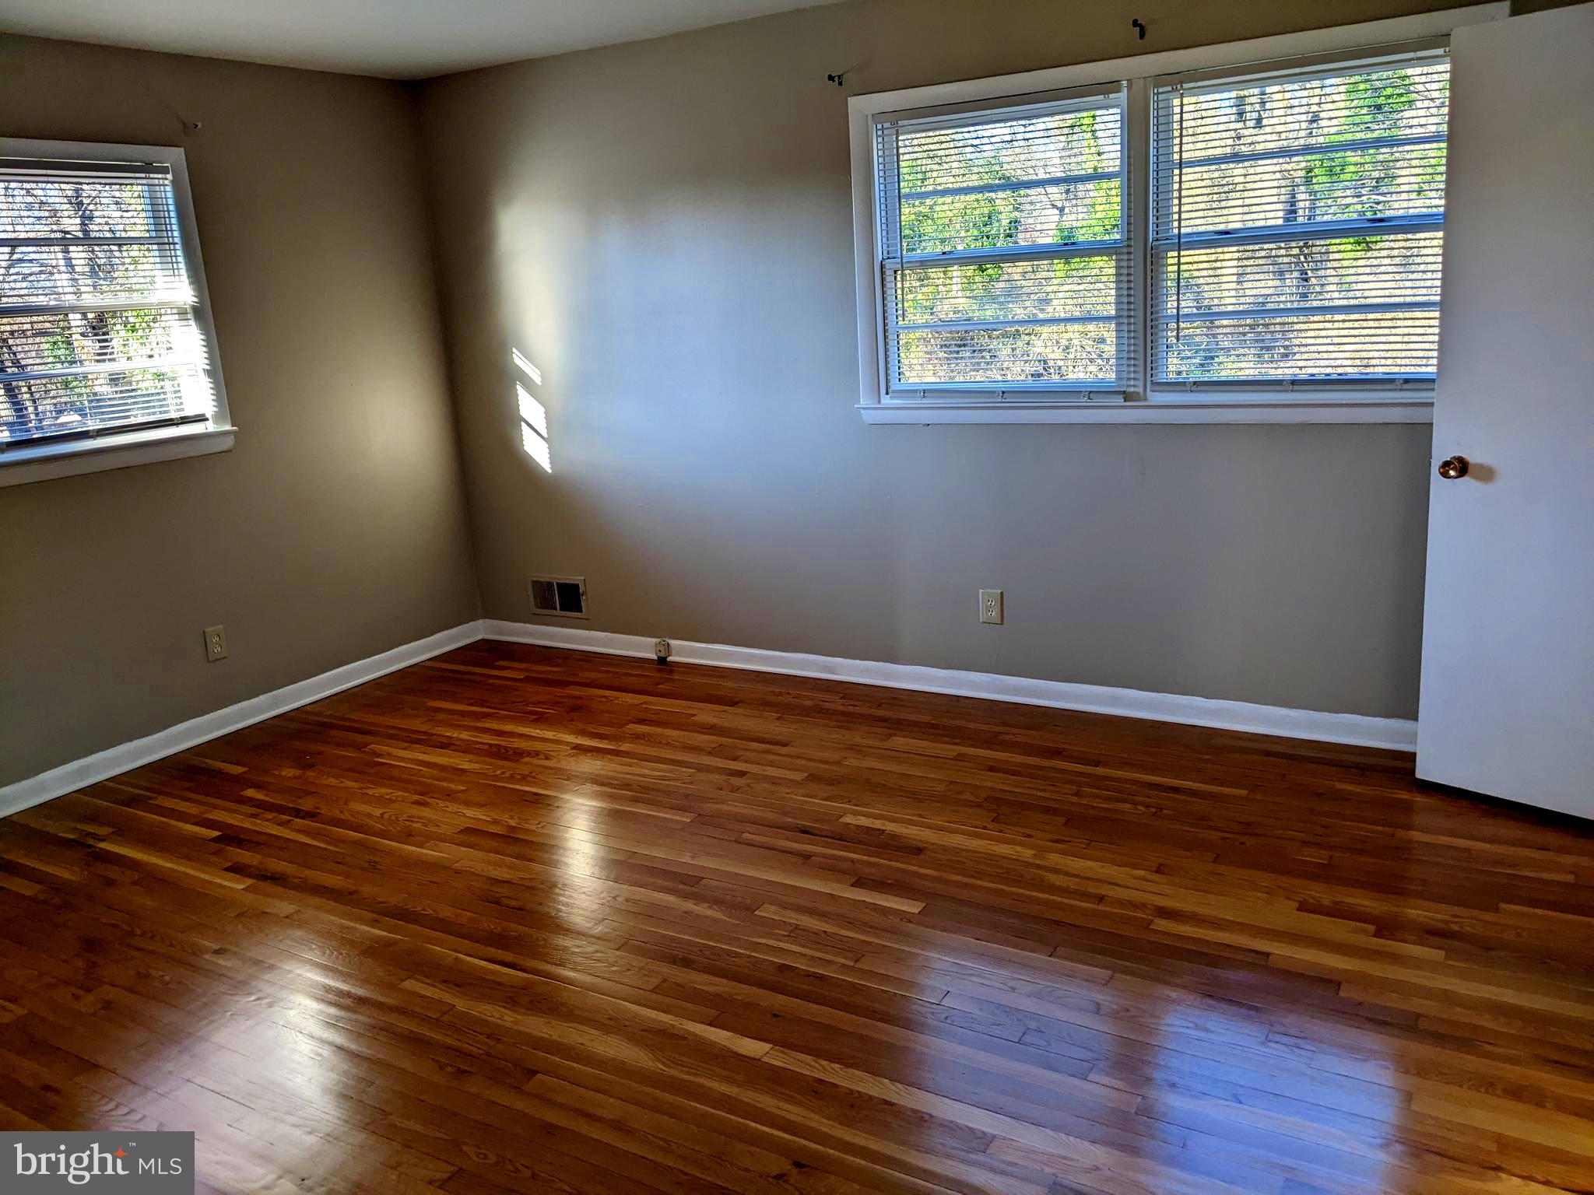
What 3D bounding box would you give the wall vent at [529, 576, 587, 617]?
[{"bbox_3d":[-1.061,0.000,5.492,0.335,0.184,0.025,5,16,30],"label":"wall vent"}]

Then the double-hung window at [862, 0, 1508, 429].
[{"bbox_3d":[1.061,-1.108,3.922,1.986,1.110,0.100,5,16,30],"label":"double-hung window"}]

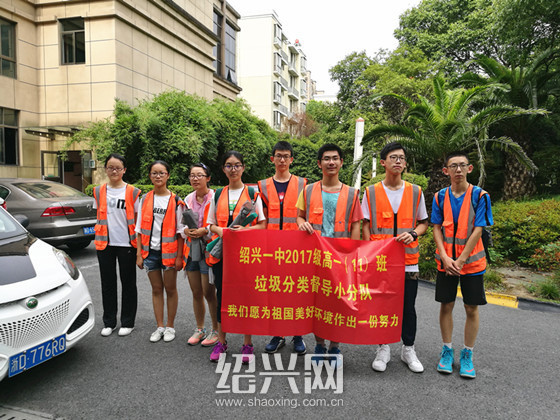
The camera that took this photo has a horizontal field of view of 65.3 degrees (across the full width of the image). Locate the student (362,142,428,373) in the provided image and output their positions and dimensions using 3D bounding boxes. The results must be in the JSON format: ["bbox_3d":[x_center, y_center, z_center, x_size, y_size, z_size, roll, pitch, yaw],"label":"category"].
[{"bbox_3d":[0.926,0.356,3.454,0.500,1.765,0.340,2,4,14],"label":"student"}]

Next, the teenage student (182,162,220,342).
[{"bbox_3d":[-0.685,0.387,3.909,0.400,1.608,0.360,1,4,12],"label":"teenage student"}]

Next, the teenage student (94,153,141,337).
[{"bbox_3d":[-1.511,0.317,4.100,0.430,1.675,0.290,0,4,-8],"label":"teenage student"}]

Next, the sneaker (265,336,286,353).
[{"bbox_3d":[-0.039,1.146,3.813,0.100,0.115,0.275,2,4,25],"label":"sneaker"}]

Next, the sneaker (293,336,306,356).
[{"bbox_3d":[0.169,1.149,3.806,0.108,0.115,0.285,0,4,-7],"label":"sneaker"}]

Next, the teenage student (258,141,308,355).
[{"bbox_3d":[0.038,0.310,3.750,0.470,1.795,0.330,1,4,0],"label":"teenage student"}]

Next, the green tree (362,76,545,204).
[{"bbox_3d":[3.545,-1.082,9.087,3.800,3.288,3.700,1,4,0],"label":"green tree"}]

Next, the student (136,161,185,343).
[{"bbox_3d":[-1.065,0.367,4.018,0.440,1.626,0.290,0,4,-5],"label":"student"}]

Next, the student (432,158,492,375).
[{"bbox_3d":[1.417,0.397,3.384,0.480,1.704,0.360,2,4,21],"label":"student"}]

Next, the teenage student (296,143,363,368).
[{"bbox_3d":[0.395,0.351,3.497,0.530,1.755,0.370,1,4,3],"label":"teenage student"}]

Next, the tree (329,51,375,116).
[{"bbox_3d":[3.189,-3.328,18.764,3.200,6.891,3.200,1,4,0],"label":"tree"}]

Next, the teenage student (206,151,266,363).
[{"bbox_3d":[-0.341,0.366,3.604,0.490,1.695,0.370,1,4,7],"label":"teenage student"}]

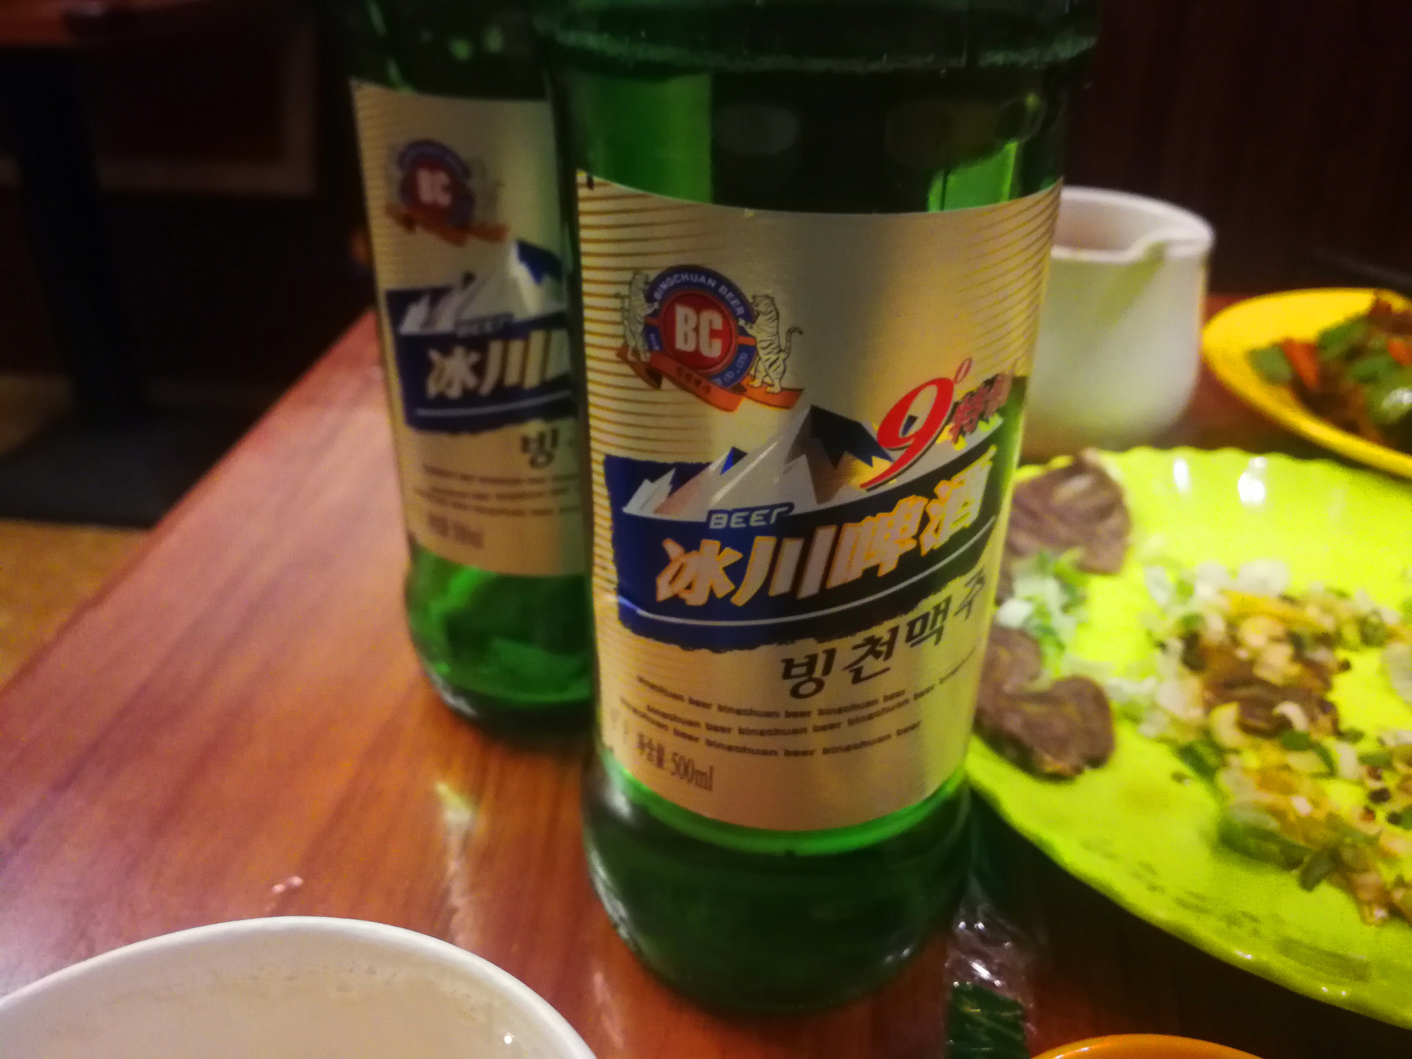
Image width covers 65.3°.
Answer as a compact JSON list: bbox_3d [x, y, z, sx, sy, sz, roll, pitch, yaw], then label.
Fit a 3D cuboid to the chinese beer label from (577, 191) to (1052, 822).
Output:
[{"bbox_3d":[0.015,0.000,0.156,0.064,0.095,0.022,0,31,-1],"label":"chinese beer label"}]

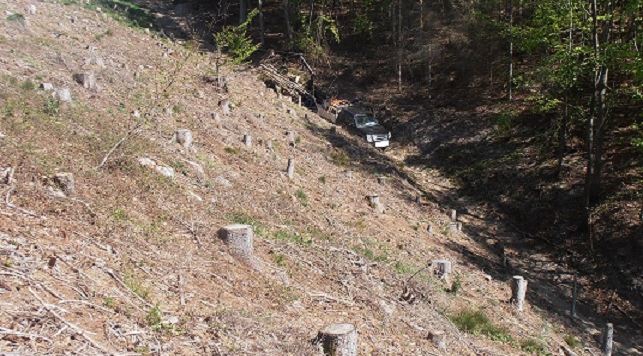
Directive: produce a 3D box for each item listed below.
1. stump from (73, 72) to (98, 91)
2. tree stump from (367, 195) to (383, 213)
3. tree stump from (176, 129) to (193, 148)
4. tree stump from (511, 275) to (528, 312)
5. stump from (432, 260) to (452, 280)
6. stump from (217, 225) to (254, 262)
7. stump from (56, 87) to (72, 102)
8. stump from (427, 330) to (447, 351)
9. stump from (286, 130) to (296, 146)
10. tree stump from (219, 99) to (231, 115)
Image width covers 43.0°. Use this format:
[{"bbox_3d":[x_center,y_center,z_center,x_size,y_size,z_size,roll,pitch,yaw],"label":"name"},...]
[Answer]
[{"bbox_3d":[-5.895,-2.421,20.500,0.450,0.430,0.450,0,5,0],"label":"stump"},{"bbox_3d":[1.253,0.632,19.500,0.310,0.370,0.310,0,5,0],"label":"tree stump"},{"bbox_3d":[-2.838,-0.818,16.931,0.319,0.338,0.319,0,9,0],"label":"tree stump"},{"bbox_3d":[5.034,2.936,20.777,0.392,0.836,0.392,0,9,0],"label":"tree stump"},{"bbox_3d":[2.800,2.117,18.909,0.437,0.357,0.437,0,9,0],"label":"stump"},{"bbox_3d":[-1.090,0.852,10.800,0.400,0.450,0.400,0,5,0],"label":"stump"},{"bbox_3d":[-5.889,-1.921,18.800,0.290,0.290,0.290,0,5,0],"label":"stump"},{"bbox_3d":[1.454,2.022,10.200,0.200,0.230,0.200,0,5,0],"label":"stump"},{"bbox_3d":[-1.093,-1.476,29.773,0.345,0.547,0.345,0,9,0],"label":"stump"},{"bbox_3d":[-3.218,-2.339,27.108,0.380,0.502,0.380,0,9,0],"label":"tree stump"}]

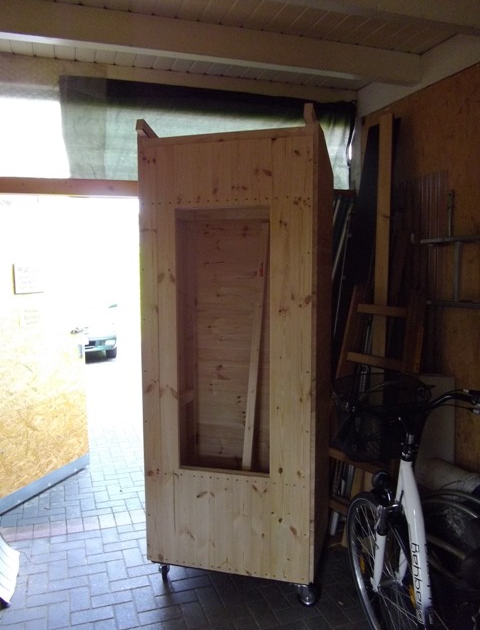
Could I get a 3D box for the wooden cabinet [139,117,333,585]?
[{"bbox_3d":[0.021,0.184,2.779,0.890,2.280,0.690,1,5,15],"label":"wooden cabinet"}]

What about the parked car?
[{"bbox_3d":[-4.980,0.300,14.700,1.750,1.550,4.200,-2,5,-27],"label":"parked car"}]

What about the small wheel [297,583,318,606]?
[{"bbox_3d":[0.339,1.378,2.460,0.095,0.105,0.050,2,5,24],"label":"small wheel"}]

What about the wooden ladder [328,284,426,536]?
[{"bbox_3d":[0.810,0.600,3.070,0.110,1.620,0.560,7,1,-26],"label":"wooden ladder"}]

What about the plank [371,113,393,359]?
[{"bbox_3d":[0.985,-0.030,3.490,0.100,2.840,0.030,1,-4,31],"label":"plank"}]

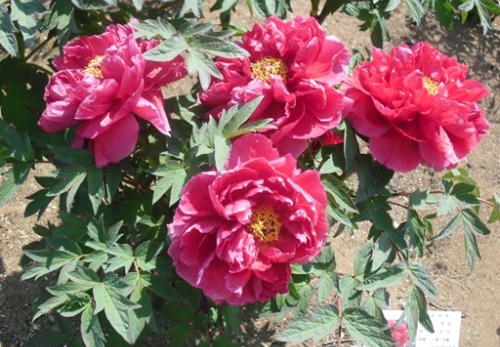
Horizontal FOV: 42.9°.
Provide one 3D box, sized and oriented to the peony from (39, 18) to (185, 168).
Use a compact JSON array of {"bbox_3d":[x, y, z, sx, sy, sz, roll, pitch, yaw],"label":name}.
[{"bbox_3d":[-0.169,-0.097,0.780,0.170,0.130,0.170,-15,38,14],"label":"peony"}]

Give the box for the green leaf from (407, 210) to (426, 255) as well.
[{"bbox_3d":[0.228,0.081,0.870,0.025,0.068,0.020,-15,8,-7],"label":"green leaf"}]

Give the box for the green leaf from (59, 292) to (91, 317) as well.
[{"bbox_3d":[-0.215,0.161,0.780,0.046,0.020,0.021,-18,59,15],"label":"green leaf"}]

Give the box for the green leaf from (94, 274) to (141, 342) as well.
[{"bbox_3d":[-0.161,0.165,0.765,0.040,0.022,0.081,-26,90,-14],"label":"green leaf"}]

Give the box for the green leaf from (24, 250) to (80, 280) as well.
[{"bbox_3d":[-0.247,0.113,0.790,0.072,0.014,0.043,-11,49,-2],"label":"green leaf"}]

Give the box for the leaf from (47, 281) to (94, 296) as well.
[{"bbox_3d":[-0.229,0.146,0.810,0.060,0.014,0.019,-1,56,-1],"label":"leaf"}]

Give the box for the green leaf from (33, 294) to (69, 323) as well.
[{"bbox_3d":[-0.244,0.166,0.780,0.052,0.010,0.026,-32,53,-19],"label":"green leaf"}]

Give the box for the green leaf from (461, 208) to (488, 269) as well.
[{"bbox_3d":[0.311,0.090,0.880,0.030,0.016,0.081,-5,76,-10],"label":"green leaf"}]

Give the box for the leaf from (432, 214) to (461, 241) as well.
[{"bbox_3d":[0.269,0.073,0.870,0.015,0.053,0.015,48,18,23],"label":"leaf"}]

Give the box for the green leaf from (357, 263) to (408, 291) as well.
[{"bbox_3d":[0.173,0.136,0.830,0.077,0.016,0.021,-19,61,-11],"label":"green leaf"}]

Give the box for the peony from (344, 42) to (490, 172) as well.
[{"bbox_3d":[0.216,-0.085,0.820,0.178,0.110,0.150,0,60,0],"label":"peony"}]

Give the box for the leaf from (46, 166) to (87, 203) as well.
[{"bbox_3d":[-0.240,0.016,0.830,0.060,0.012,0.046,-34,59,-15],"label":"leaf"}]

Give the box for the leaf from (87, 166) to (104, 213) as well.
[{"bbox_3d":[-0.202,0.021,0.830,0.023,0.014,0.071,-6,67,-3],"label":"leaf"}]

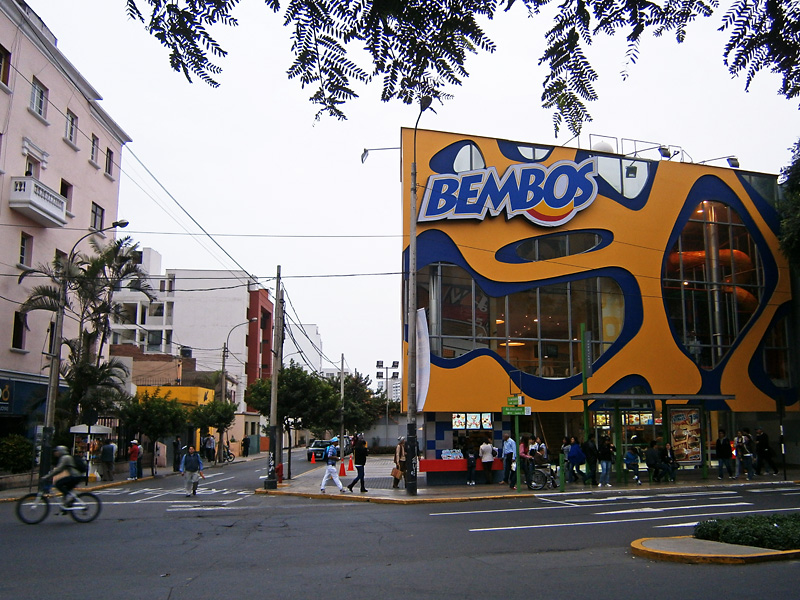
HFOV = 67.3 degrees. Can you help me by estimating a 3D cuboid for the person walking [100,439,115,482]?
[{"bbox_3d":[-11.565,6.366,23.962,0.550,1.700,0.450,5,-12,-23],"label":"person walking"}]

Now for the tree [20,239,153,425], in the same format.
[{"bbox_3d":[-15.133,2.182,29.512,5.800,11.024,5.500,0,-13,0],"label":"tree"}]

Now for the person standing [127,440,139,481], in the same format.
[{"bbox_3d":[-11.359,6.869,25.780,0.400,1.639,0.500,-4,-13,17],"label":"person standing"}]

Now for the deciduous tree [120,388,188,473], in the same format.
[{"bbox_3d":[-10.947,5.927,27.015,2.950,3.776,2.950,0,-13,0],"label":"deciduous tree"}]

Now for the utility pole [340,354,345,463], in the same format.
[{"bbox_3d":[-3.949,7.425,41.802,0.270,7.300,0.270,0,-13,0],"label":"utility pole"}]

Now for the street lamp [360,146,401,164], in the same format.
[{"bbox_3d":[-0.790,-5.999,25.000,1.700,0.680,0.450,0,-13,0],"label":"street lamp"}]

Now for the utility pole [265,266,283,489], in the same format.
[{"bbox_3d":[-4.284,2.539,20.726,0.360,7.610,0.360,0,-11,0],"label":"utility pole"}]

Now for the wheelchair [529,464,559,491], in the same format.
[{"bbox_3d":[4.585,5.658,19.433,1.020,0.900,0.620,1,-11,-6],"label":"wheelchair"}]

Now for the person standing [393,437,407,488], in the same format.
[{"bbox_3d":[0.010,5.260,19.479,0.420,1.629,0.520,-7,-14,26],"label":"person standing"}]

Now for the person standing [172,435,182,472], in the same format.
[{"bbox_3d":[-10.294,7.156,27.960,0.500,1.680,0.380,8,-14,-36],"label":"person standing"}]

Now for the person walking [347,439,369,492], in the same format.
[{"bbox_3d":[-1.242,4.889,18.084,0.580,1.672,0.520,1,-13,-8],"label":"person walking"}]

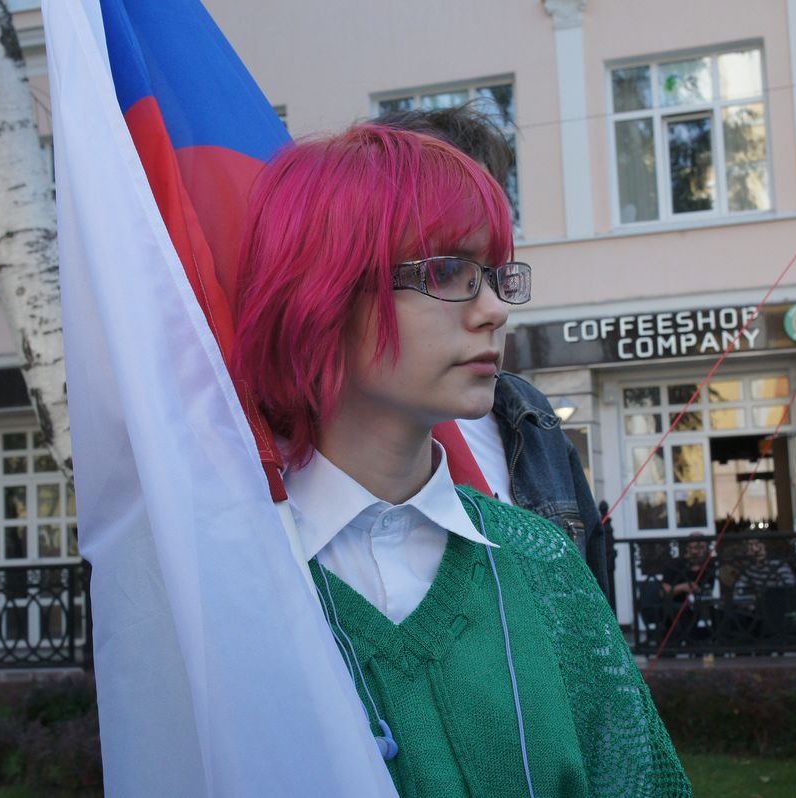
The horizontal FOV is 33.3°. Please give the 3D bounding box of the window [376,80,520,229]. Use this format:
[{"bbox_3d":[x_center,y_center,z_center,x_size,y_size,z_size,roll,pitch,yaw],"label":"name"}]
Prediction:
[{"bbox_3d":[0.583,-2.850,16.347,1.796,1.937,0.200,-4,-6,15],"label":"window"}]

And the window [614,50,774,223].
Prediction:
[{"bbox_3d":[3.403,-3.052,15.570,1.788,1.937,0.200,-4,-6,15],"label":"window"}]

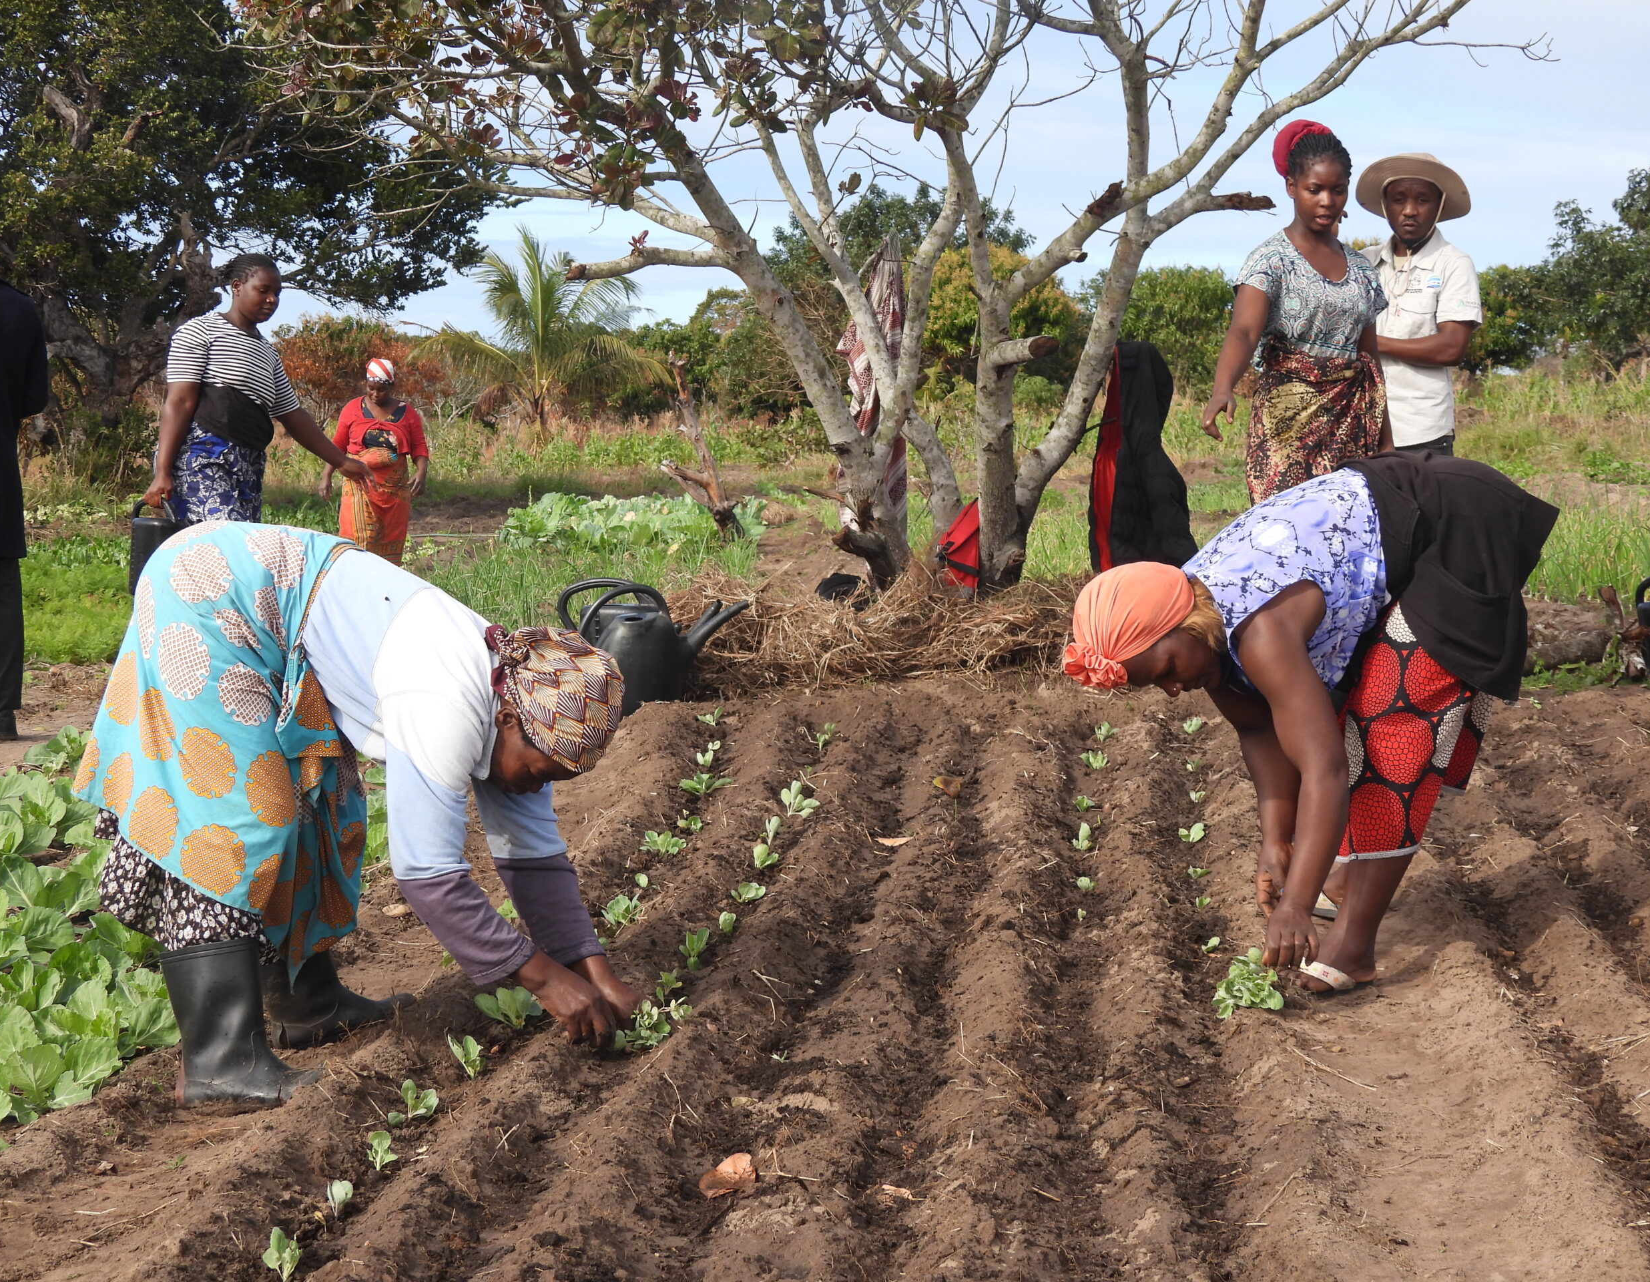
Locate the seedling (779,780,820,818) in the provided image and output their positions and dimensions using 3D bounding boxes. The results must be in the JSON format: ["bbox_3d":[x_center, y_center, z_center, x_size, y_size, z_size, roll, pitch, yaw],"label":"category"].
[{"bbox_3d":[-0.062,0.395,7.400,0.100,0.085,0.090,0,6,0],"label":"seedling"}]

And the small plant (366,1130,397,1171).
[{"bbox_3d":[-0.648,0.745,4.330,0.046,0.056,0.045,0,5,0],"label":"small plant"}]

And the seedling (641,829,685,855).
[{"bbox_3d":[-0.384,0.478,7.050,0.104,0.056,0.090,0,5,0],"label":"seedling"}]

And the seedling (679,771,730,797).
[{"bbox_3d":[-0.316,0.376,7.750,0.130,0.060,0.115,0,6,0],"label":"seedling"}]

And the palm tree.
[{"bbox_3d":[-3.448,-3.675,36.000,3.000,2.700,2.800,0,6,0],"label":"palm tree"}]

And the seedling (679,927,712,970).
[{"bbox_3d":[-0.251,0.594,5.720,0.062,0.078,0.060,0,5,0],"label":"seedling"}]

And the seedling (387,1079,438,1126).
[{"bbox_3d":[-0.640,0.716,4.600,0.079,0.066,0.068,0,5,0],"label":"seedling"}]

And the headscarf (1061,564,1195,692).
[{"bbox_3d":[0.530,-0.024,5.150,0.215,0.205,0.190,12,-12,0],"label":"headscarf"}]

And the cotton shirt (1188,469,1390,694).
[{"bbox_3d":[0.837,-0.112,5.250,0.440,0.300,0.410,-23,0,0],"label":"cotton shirt"}]

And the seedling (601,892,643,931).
[{"bbox_3d":[-0.420,0.563,6.150,0.088,0.074,0.080,0,5,0],"label":"seedling"}]

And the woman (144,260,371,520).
[{"bbox_3d":[-2.000,-0.567,10.450,0.550,1.590,0.680,5,8,44],"label":"woman"}]

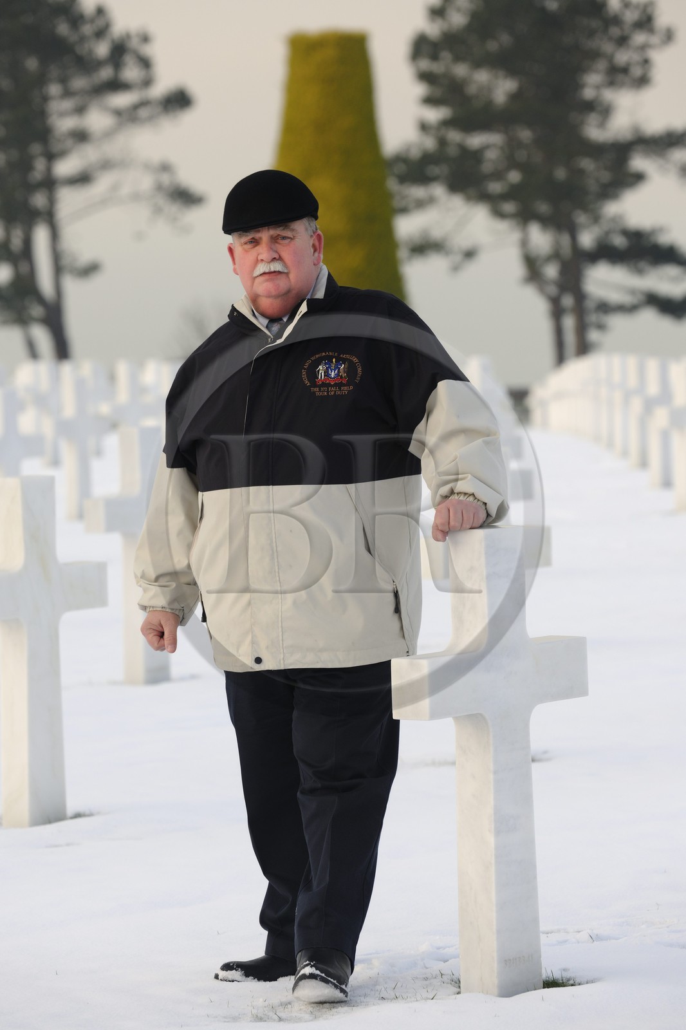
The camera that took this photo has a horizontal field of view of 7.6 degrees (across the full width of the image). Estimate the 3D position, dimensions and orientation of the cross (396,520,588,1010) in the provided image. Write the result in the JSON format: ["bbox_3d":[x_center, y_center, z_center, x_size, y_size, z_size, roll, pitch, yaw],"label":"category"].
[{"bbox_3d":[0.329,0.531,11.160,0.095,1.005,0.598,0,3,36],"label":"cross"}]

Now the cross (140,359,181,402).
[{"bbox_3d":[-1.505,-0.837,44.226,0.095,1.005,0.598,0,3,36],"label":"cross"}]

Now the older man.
[{"bbox_3d":[-0.046,0.152,11.256,0.744,1.799,0.452,-1,3,22],"label":"older man"}]

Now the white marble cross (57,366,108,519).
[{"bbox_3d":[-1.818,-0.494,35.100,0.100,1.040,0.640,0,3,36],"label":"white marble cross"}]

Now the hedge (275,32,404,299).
[{"bbox_3d":[-0.159,-3.683,68.000,2.400,5.300,2.400,-2,2,0],"label":"hedge"}]

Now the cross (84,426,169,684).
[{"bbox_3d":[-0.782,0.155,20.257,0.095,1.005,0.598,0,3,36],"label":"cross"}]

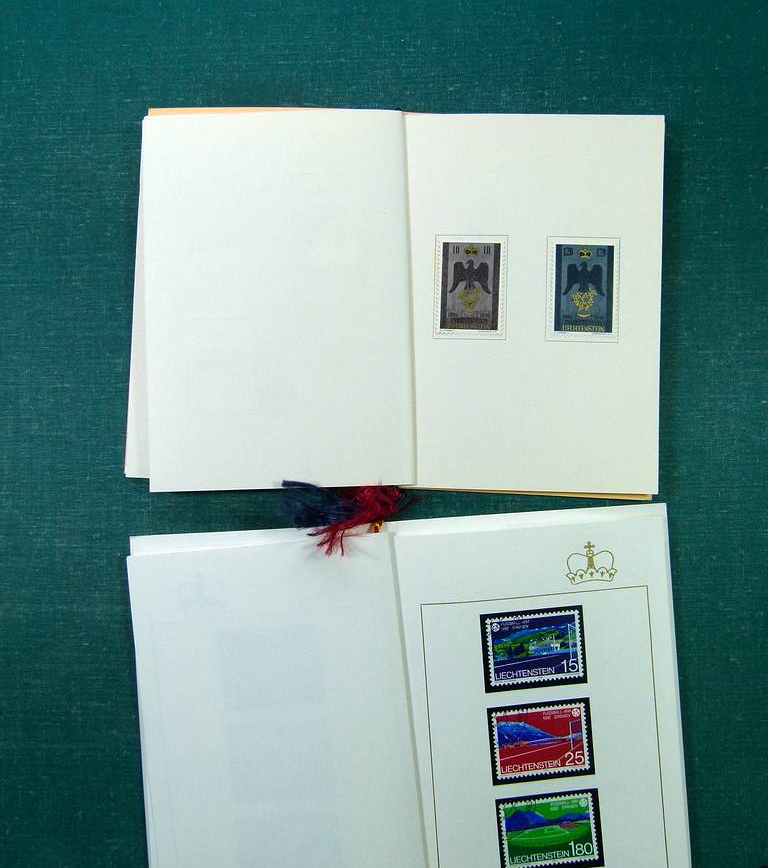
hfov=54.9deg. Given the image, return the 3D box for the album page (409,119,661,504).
[{"bbox_3d":[0.059,-0.052,0.292,0.099,0.005,0.148,1,88,0],"label":"album page"}]

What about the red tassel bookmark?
[{"bbox_3d":[-0.015,0.033,0.288,0.048,0.011,0.028,0,88,0],"label":"red tassel bookmark"}]

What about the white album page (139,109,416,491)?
[{"bbox_3d":[-0.042,-0.052,0.292,0.103,0.006,0.147,-2,88,0],"label":"white album page"}]

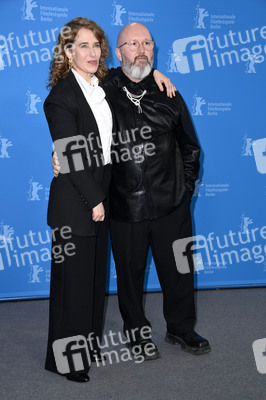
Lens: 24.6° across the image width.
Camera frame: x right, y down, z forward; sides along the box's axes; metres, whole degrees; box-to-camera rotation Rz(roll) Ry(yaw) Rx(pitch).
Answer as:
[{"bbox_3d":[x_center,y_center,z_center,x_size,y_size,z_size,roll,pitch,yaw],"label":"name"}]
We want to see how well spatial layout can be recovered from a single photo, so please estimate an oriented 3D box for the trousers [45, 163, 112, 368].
[{"bbox_3d":[-0.279,0.346,3.105,0.310,1.040,0.380,8,12,37],"label":"trousers"}]

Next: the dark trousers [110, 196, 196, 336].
[{"bbox_3d":[0.101,0.328,3.353,0.450,0.900,0.330,-3,11,-22],"label":"dark trousers"}]

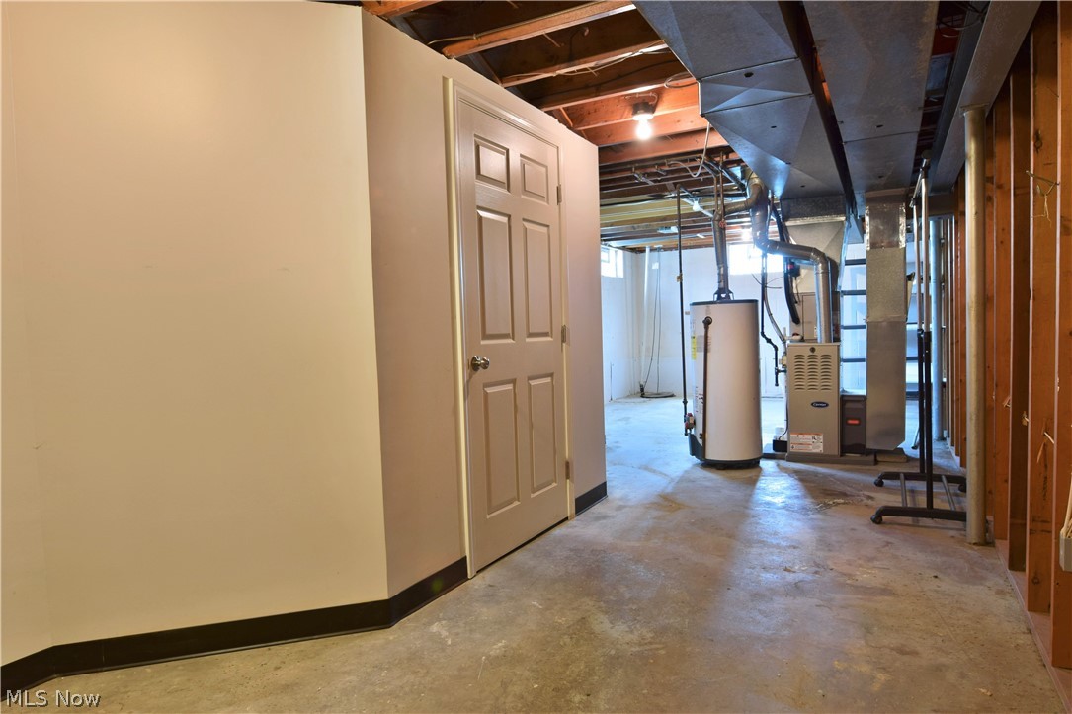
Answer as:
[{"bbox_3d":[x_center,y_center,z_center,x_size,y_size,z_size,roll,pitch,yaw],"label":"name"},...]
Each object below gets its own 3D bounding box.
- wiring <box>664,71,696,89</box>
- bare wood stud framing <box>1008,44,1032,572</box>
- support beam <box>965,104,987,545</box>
[{"bbox_3d":[0.692,-1.322,2.987,0.150,0.070,0.100,0,3,30],"label":"wiring"},{"bbox_3d":[1.953,-0.203,2.502,0.090,2.157,0.040,0,3,30],"label":"bare wood stud framing"},{"bbox_3d":[2.074,-0.133,2.942,0.082,2.045,0.082,0,3,30],"label":"support beam"}]

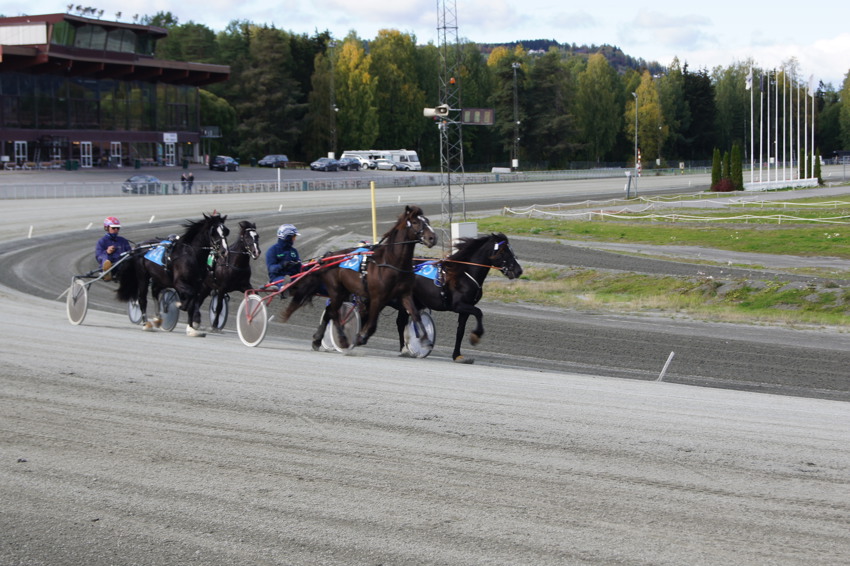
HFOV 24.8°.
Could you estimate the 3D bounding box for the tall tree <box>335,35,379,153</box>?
[{"bbox_3d":[-9.273,-24.707,262.000,6.000,18.200,6.000,0,4,0],"label":"tall tree"}]

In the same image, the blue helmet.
[{"bbox_3d":[-1.939,-0.716,27.400,0.310,0.210,0.240,1,4,22],"label":"blue helmet"}]

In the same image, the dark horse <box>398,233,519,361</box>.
[{"bbox_3d":[0.441,0.175,27.100,0.650,1.830,2.450,-4,5,-42],"label":"dark horse"}]

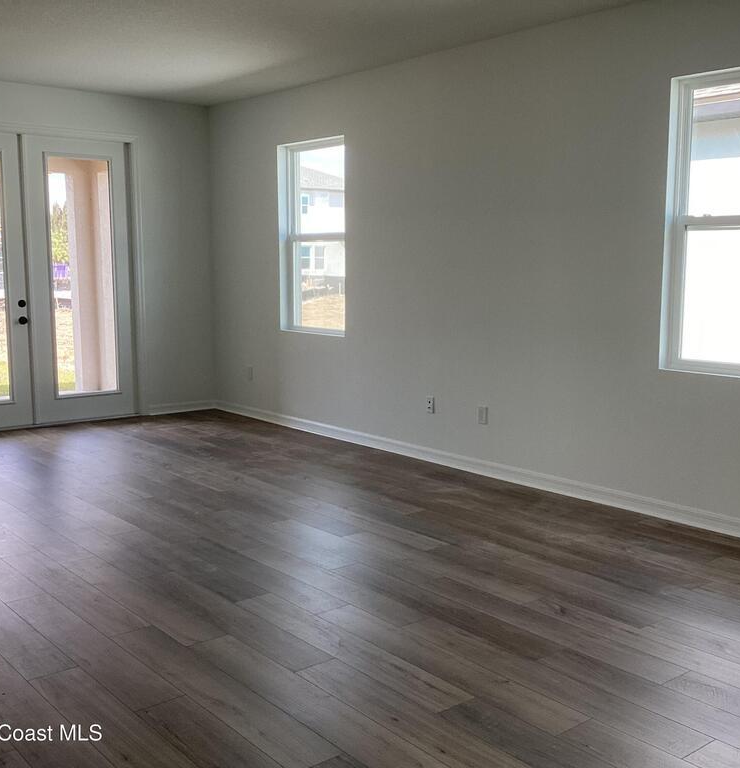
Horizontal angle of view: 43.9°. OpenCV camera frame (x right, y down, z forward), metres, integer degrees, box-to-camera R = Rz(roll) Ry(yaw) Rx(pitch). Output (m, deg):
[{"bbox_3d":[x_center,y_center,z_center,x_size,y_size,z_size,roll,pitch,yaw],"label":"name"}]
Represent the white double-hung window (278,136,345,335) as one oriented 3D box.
[{"bbox_3d":[-0.443,-1.191,7.520,0.110,1.553,0.907,-6,10,-39],"label":"white double-hung window"}]

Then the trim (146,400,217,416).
[{"bbox_3d":[-1.786,0.222,8.673,0.730,0.095,0.018,-6,10,-39],"label":"trim"}]

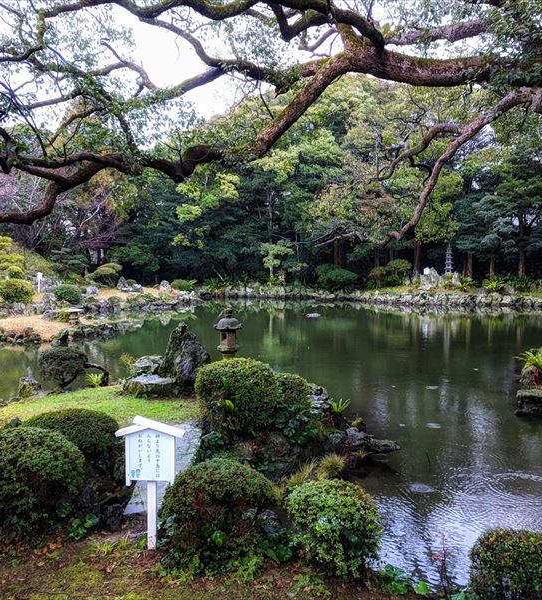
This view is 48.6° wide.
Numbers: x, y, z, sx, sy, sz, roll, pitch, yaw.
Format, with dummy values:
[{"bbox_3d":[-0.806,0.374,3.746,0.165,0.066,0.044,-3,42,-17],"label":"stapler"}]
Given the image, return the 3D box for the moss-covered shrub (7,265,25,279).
[{"bbox_3d":[-10.800,-1.188,25.500,0.764,0.637,0.750,0,3,0],"label":"moss-covered shrub"}]

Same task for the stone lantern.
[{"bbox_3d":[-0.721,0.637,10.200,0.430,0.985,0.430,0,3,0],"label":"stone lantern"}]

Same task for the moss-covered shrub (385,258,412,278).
[{"bbox_3d":[8.381,-2.071,39.500,1.709,1.315,1.500,0,3,0],"label":"moss-covered shrub"}]

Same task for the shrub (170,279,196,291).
[{"bbox_3d":[-5.376,-0.942,36.500,1.579,0.729,1.300,0,3,0],"label":"shrub"}]

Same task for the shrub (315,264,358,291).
[{"bbox_3d":[4.469,-1.535,41.000,2.866,1.774,2.400,0,3,0],"label":"shrub"}]

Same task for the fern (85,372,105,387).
[{"bbox_3d":[-2.775,1.257,9.500,0.316,0.221,0.320,0,3,0],"label":"fern"}]

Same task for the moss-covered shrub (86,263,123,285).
[{"bbox_3d":[-9.199,-1.400,33.000,1.977,1.318,1.700,0,3,0],"label":"moss-covered shrub"}]

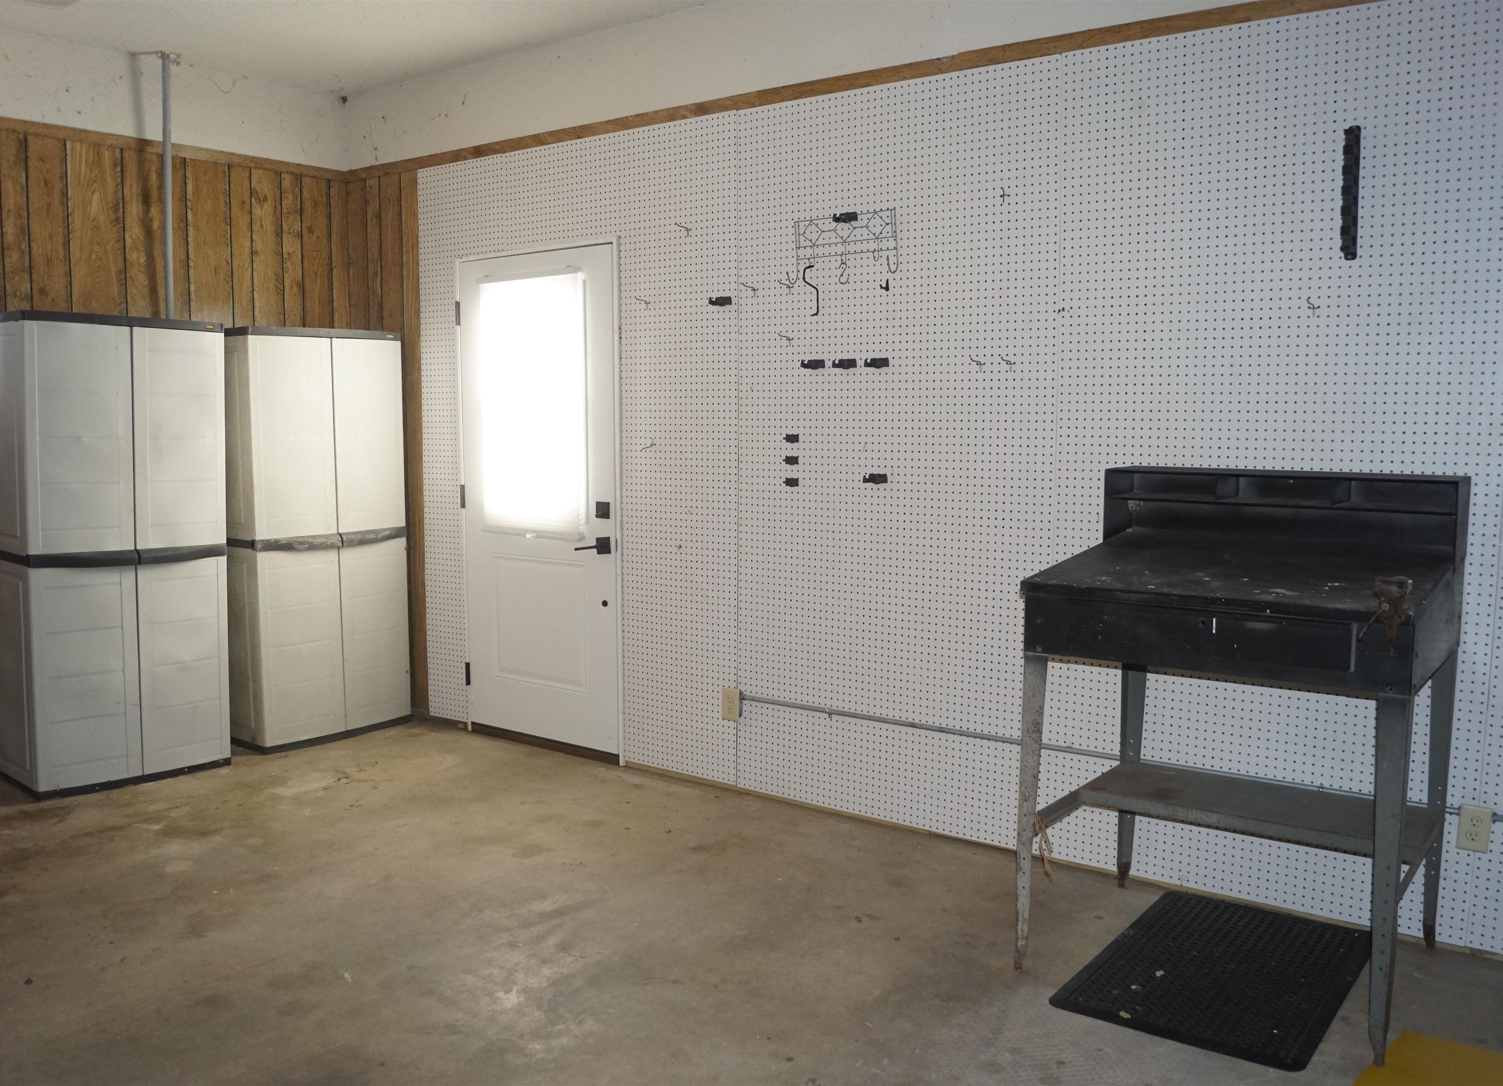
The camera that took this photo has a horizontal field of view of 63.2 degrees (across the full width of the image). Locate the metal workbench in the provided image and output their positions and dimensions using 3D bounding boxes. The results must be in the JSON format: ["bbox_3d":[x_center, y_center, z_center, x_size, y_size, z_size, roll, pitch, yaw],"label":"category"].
[{"bbox_3d":[1.228,0.467,3.065,0.880,1.250,0.740,5,8,37],"label":"metal workbench"}]

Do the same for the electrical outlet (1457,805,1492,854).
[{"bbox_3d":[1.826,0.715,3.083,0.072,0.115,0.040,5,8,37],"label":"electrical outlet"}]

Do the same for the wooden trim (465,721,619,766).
[{"bbox_3d":[-0.881,0.843,5.186,0.925,0.045,0.045,5,8,37],"label":"wooden trim"}]

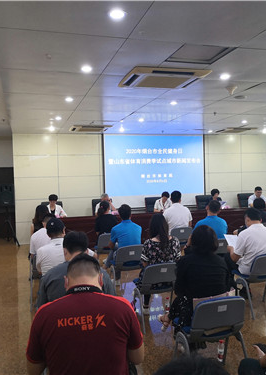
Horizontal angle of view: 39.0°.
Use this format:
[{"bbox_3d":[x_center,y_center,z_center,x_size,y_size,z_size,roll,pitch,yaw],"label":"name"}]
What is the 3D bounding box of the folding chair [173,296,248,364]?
[{"bbox_3d":[0.607,1.203,3.019,0.520,0.740,0.520,-2,1,-18],"label":"folding chair"}]

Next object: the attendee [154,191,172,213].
[{"bbox_3d":[0.860,0.741,10.094,0.470,1.270,0.660,-2,2,-16],"label":"attendee"}]

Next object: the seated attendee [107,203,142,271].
[{"bbox_3d":[-0.141,0.891,5.540,0.500,1.295,0.780,-2,1,-16],"label":"seated attendee"}]

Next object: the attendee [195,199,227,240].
[{"bbox_3d":[1.177,0.849,5.932,0.540,1.280,0.800,-2,1,-13],"label":"attendee"}]

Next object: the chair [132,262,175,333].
[{"bbox_3d":[0.309,1.189,4.346,0.540,0.730,0.560,-2,2,-16],"label":"chair"}]

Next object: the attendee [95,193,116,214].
[{"bbox_3d":[-0.696,0.803,9.534,0.550,1.300,0.750,-2,1,-18],"label":"attendee"}]

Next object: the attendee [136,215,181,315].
[{"bbox_3d":[0.287,0.920,4.491,0.470,1.260,0.720,-2,2,-16],"label":"attendee"}]

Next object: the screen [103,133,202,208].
[{"bbox_3d":[0.668,-0.491,10.692,3.040,2.050,0.050,-2,2,-16],"label":"screen"}]

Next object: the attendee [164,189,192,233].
[{"bbox_3d":[0.749,0.784,7.130,0.530,1.400,0.780,-2,1,-16],"label":"attendee"}]

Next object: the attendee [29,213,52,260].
[{"bbox_3d":[-1.190,0.962,5.288,0.500,1.220,0.780,-2,1,-16],"label":"attendee"}]

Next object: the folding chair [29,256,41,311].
[{"bbox_3d":[-1.129,1.204,5.069,0.530,0.740,0.530,-2,1,-16],"label":"folding chair"}]

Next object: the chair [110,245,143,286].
[{"bbox_3d":[-0.033,1.166,5.538,0.540,0.730,0.560,-2,2,-16],"label":"chair"}]

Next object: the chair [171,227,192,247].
[{"bbox_3d":[0.842,1.100,7.101,0.520,0.740,0.520,-2,1,-12],"label":"chair"}]

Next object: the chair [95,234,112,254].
[{"bbox_3d":[-0.399,1.143,6.816,0.540,0.730,0.560,-2,2,-16],"label":"chair"}]

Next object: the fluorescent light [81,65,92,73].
[{"bbox_3d":[-0.503,-1.293,4.094,0.130,0.060,0.130,-2,1,-16],"label":"fluorescent light"}]

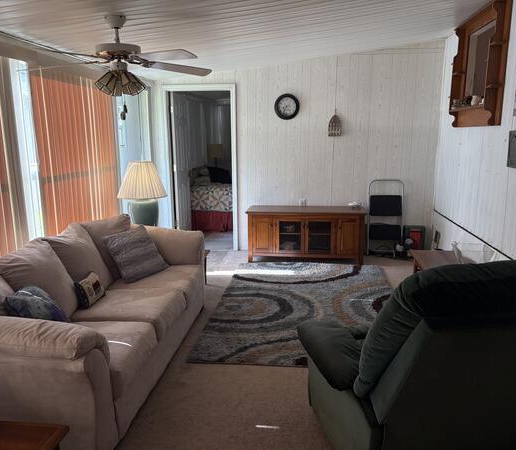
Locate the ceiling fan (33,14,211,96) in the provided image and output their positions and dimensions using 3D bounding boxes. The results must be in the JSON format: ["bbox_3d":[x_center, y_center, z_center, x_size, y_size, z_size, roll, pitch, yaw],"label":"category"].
[{"bbox_3d":[-0.897,-1.081,2.886,1.300,0.497,1.300,1,12,6],"label":"ceiling fan"}]

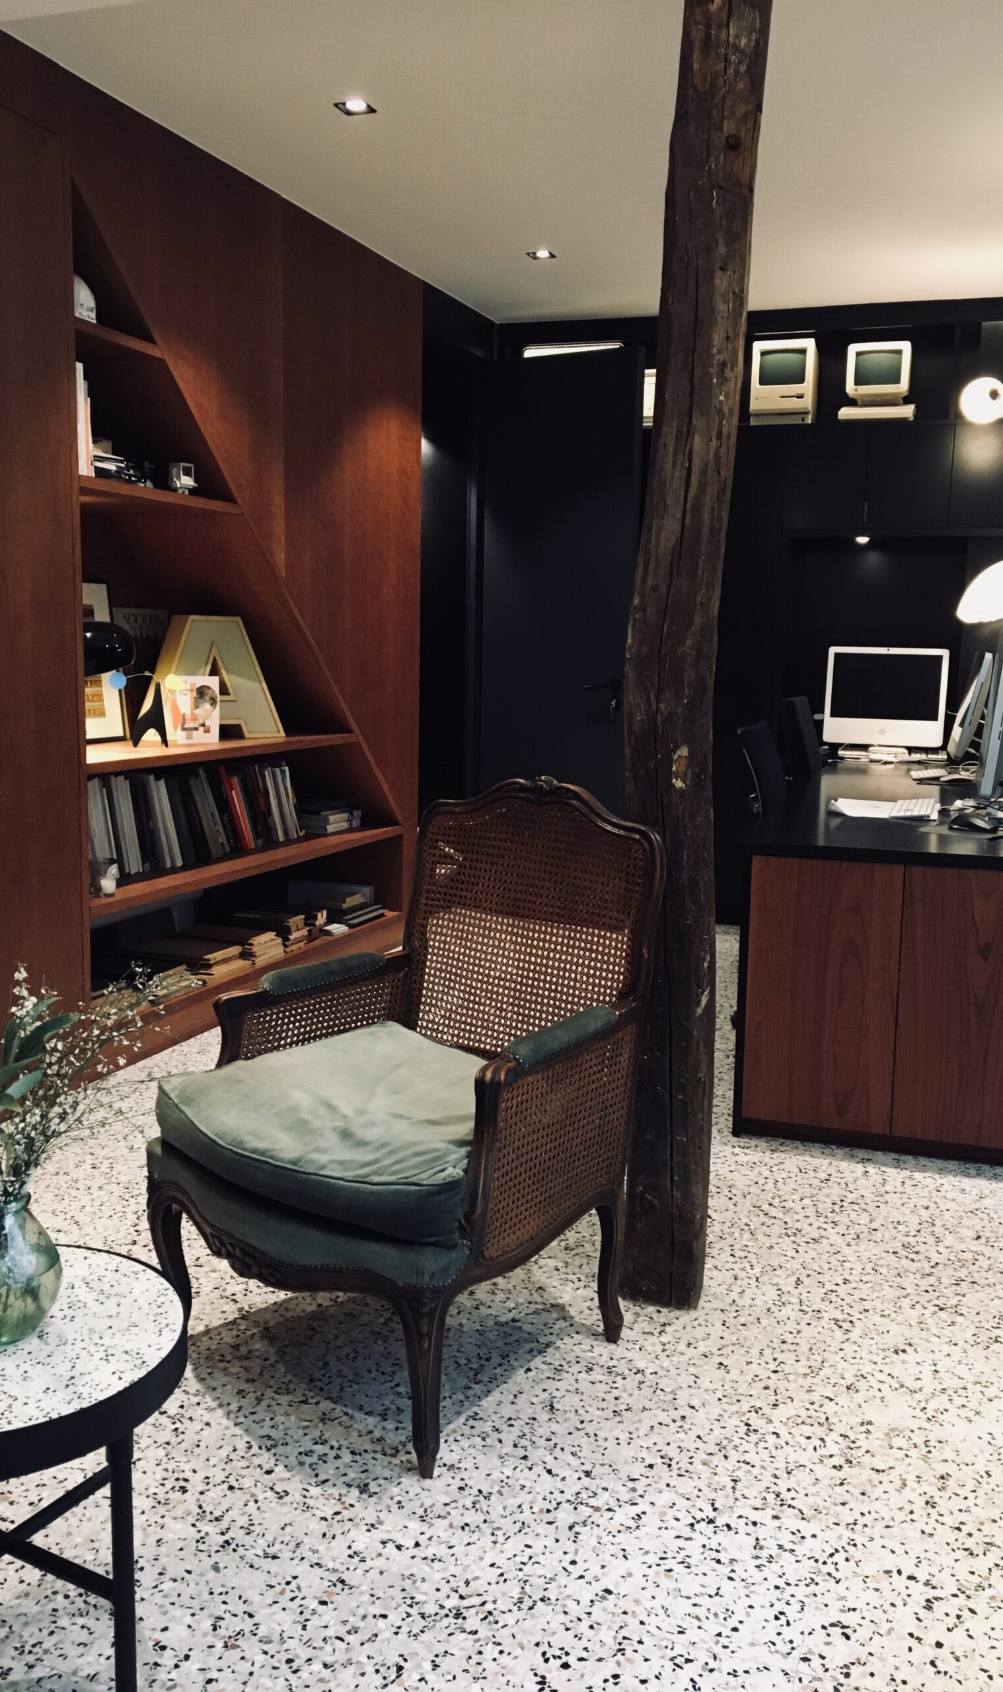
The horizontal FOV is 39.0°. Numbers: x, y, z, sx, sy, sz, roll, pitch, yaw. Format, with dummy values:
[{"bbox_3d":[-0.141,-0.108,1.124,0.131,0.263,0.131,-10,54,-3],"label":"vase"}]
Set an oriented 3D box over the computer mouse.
[{"bbox_3d":[1.220,-0.062,3.657,0.122,0.045,0.072,3,8,16],"label":"computer mouse"}]

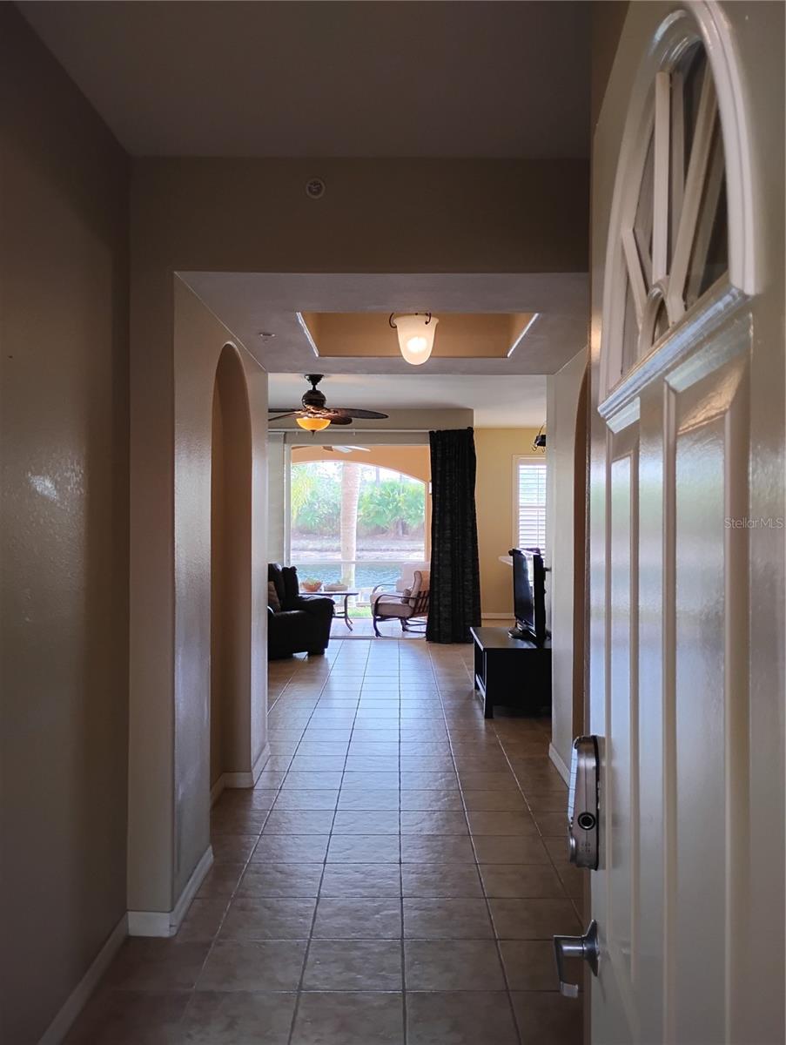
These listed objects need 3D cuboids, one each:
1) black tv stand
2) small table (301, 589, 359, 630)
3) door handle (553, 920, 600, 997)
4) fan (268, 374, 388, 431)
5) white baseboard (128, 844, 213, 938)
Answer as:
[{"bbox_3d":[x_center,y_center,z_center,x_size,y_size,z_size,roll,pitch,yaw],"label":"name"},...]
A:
[{"bbox_3d":[0.980,1.206,6.945,0.590,0.530,1.170,0,1,0],"label":"black tv stand"},{"bbox_3d":[-0.960,1.207,11.700,0.970,0.480,0.880,0,1,0],"label":"small table"},{"bbox_3d":[0.248,0.589,1.141,0.062,0.080,0.142,0,1,6],"label":"door handle"},{"bbox_3d":[-0.735,-1.108,7.900,1.380,0.540,1.380,0,1,0],"label":"fan"},{"bbox_3d":[-0.874,1.459,3.400,0.178,0.090,0.650,0,1,0],"label":"white baseboard"}]

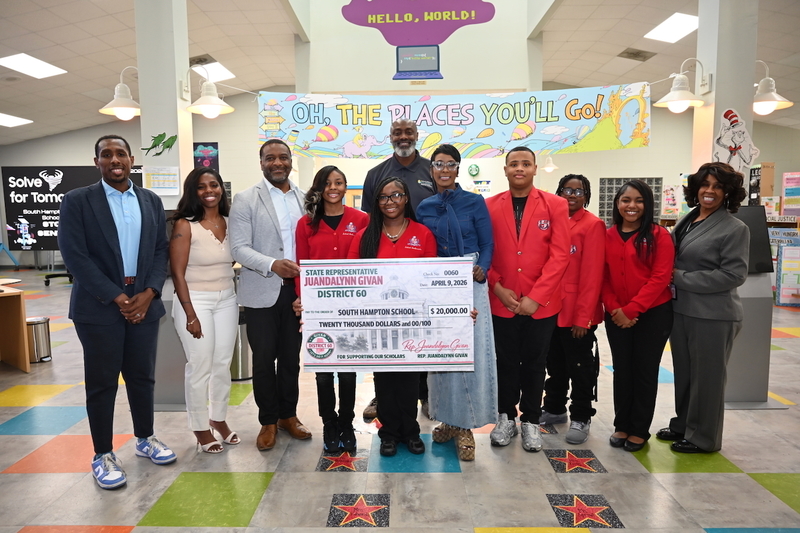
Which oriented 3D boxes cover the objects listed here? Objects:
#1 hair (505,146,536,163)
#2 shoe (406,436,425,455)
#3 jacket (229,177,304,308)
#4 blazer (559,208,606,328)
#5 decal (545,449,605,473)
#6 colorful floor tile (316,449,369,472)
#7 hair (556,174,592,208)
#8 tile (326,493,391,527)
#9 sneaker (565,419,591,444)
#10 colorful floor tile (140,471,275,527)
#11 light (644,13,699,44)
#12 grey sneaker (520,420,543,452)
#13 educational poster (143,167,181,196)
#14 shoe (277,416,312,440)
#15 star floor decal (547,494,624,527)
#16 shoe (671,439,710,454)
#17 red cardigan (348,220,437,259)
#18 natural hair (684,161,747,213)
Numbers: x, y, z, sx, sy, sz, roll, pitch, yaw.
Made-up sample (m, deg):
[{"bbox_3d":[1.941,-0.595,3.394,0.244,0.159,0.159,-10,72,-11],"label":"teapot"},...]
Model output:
[{"bbox_3d":[0.670,-0.598,2.951,0.165,0.135,0.185,1,5,8],"label":"hair"},{"bbox_3d":[0.074,1.006,3.137,0.095,0.100,0.250,-1,6,-12],"label":"shoe"},{"bbox_3d":[-0.751,-0.140,2.987,0.465,0.720,0.330,-2,6,-19],"label":"jacket"},{"bbox_3d":[1.040,0.009,3.195,0.430,0.700,0.300,3,6,32],"label":"blazer"},{"bbox_3d":[0.962,1.067,2.938,0.273,0.010,0.276,0,6,1],"label":"decal"},{"bbox_3d":[-0.304,1.050,2.890,0.268,0.004,0.268,0,5,0],"label":"colorful floor tile"},{"bbox_3d":[1.061,-0.448,3.250,0.215,0.215,0.220,1,6,17],"label":"hair"},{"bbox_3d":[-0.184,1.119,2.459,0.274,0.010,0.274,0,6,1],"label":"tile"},{"bbox_3d":[1.042,0.924,3.088,0.105,0.110,0.280,2,6,26],"label":"sneaker"},{"bbox_3d":[-0.852,1.048,2.425,0.463,0.007,0.463,0,5,1],"label":"colorful floor tile"},{"bbox_3d":[4.720,-4.060,9.130,0.600,0.080,1.200,12,6,0],"label":"light"},{"bbox_3d":[0.788,0.989,3.176,0.115,0.125,0.290,1,6,9],"label":"grey sneaker"},{"bbox_3d":[-1.834,-0.654,4.100,0.285,0.220,0.008,0,5,1],"label":"educational poster"},{"bbox_3d":[-0.624,0.924,3.146,0.295,0.110,0.105,5,7,41],"label":"shoe"},{"bbox_3d":[0.795,1.054,2.304,0.260,0.006,0.260,0,5,1],"label":"star floor decal"},{"bbox_3d":[1.699,1.010,3.079,0.250,0.090,0.092,-1,6,-4],"label":"shoe"},{"bbox_3d":[-0.048,0.011,2.994,0.480,0.570,0.290,0,5,0],"label":"red cardigan"},{"bbox_3d":[1.735,-0.444,2.942,0.300,0.290,0.270,3,6,30],"label":"natural hair"}]

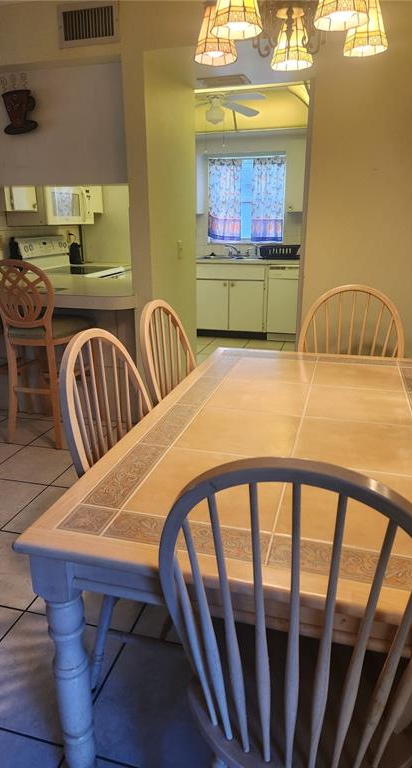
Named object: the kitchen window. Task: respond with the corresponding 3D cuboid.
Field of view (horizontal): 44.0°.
[{"bbox_3d":[0.472,-2.123,5.923,0.940,0.970,0.100,5,19,15],"label":"kitchen window"}]

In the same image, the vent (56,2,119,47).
[{"bbox_3d":[-0.618,-1.875,2.658,0.350,0.197,0.030,5,19,15],"label":"vent"}]

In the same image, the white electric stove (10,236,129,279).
[{"bbox_3d":[-1.155,-0.693,4.570,0.690,1.180,0.765,5,19,15],"label":"white electric stove"}]

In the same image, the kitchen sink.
[{"bbox_3d":[0.291,-1.358,5.871,0.800,0.180,0.540,5,19,15],"label":"kitchen sink"}]

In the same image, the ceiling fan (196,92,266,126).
[{"bbox_3d":[0.076,-2.418,4.373,1.030,0.400,1.030,5,19,15],"label":"ceiling fan"}]

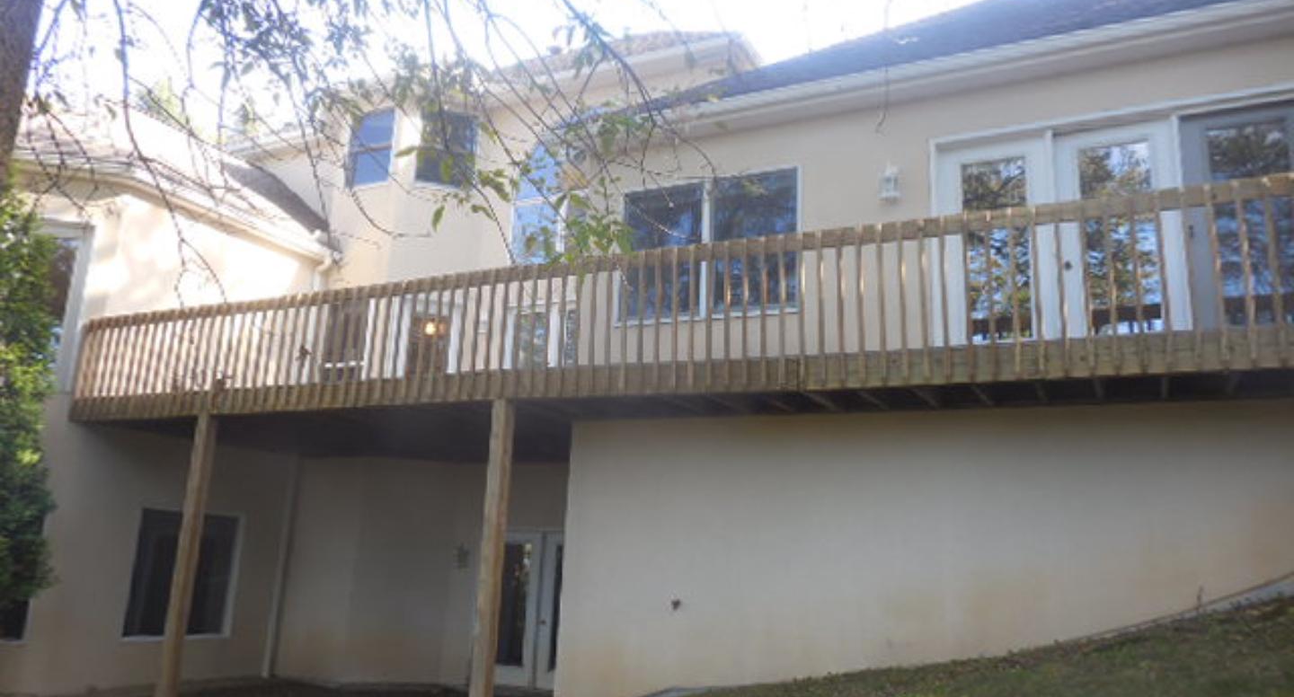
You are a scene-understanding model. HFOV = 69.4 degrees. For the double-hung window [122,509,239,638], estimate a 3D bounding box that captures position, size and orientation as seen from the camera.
[{"bbox_3d":[-6.108,2.982,12.343,0.120,1.621,1.590,-4,-14,27],"label":"double-hung window"}]

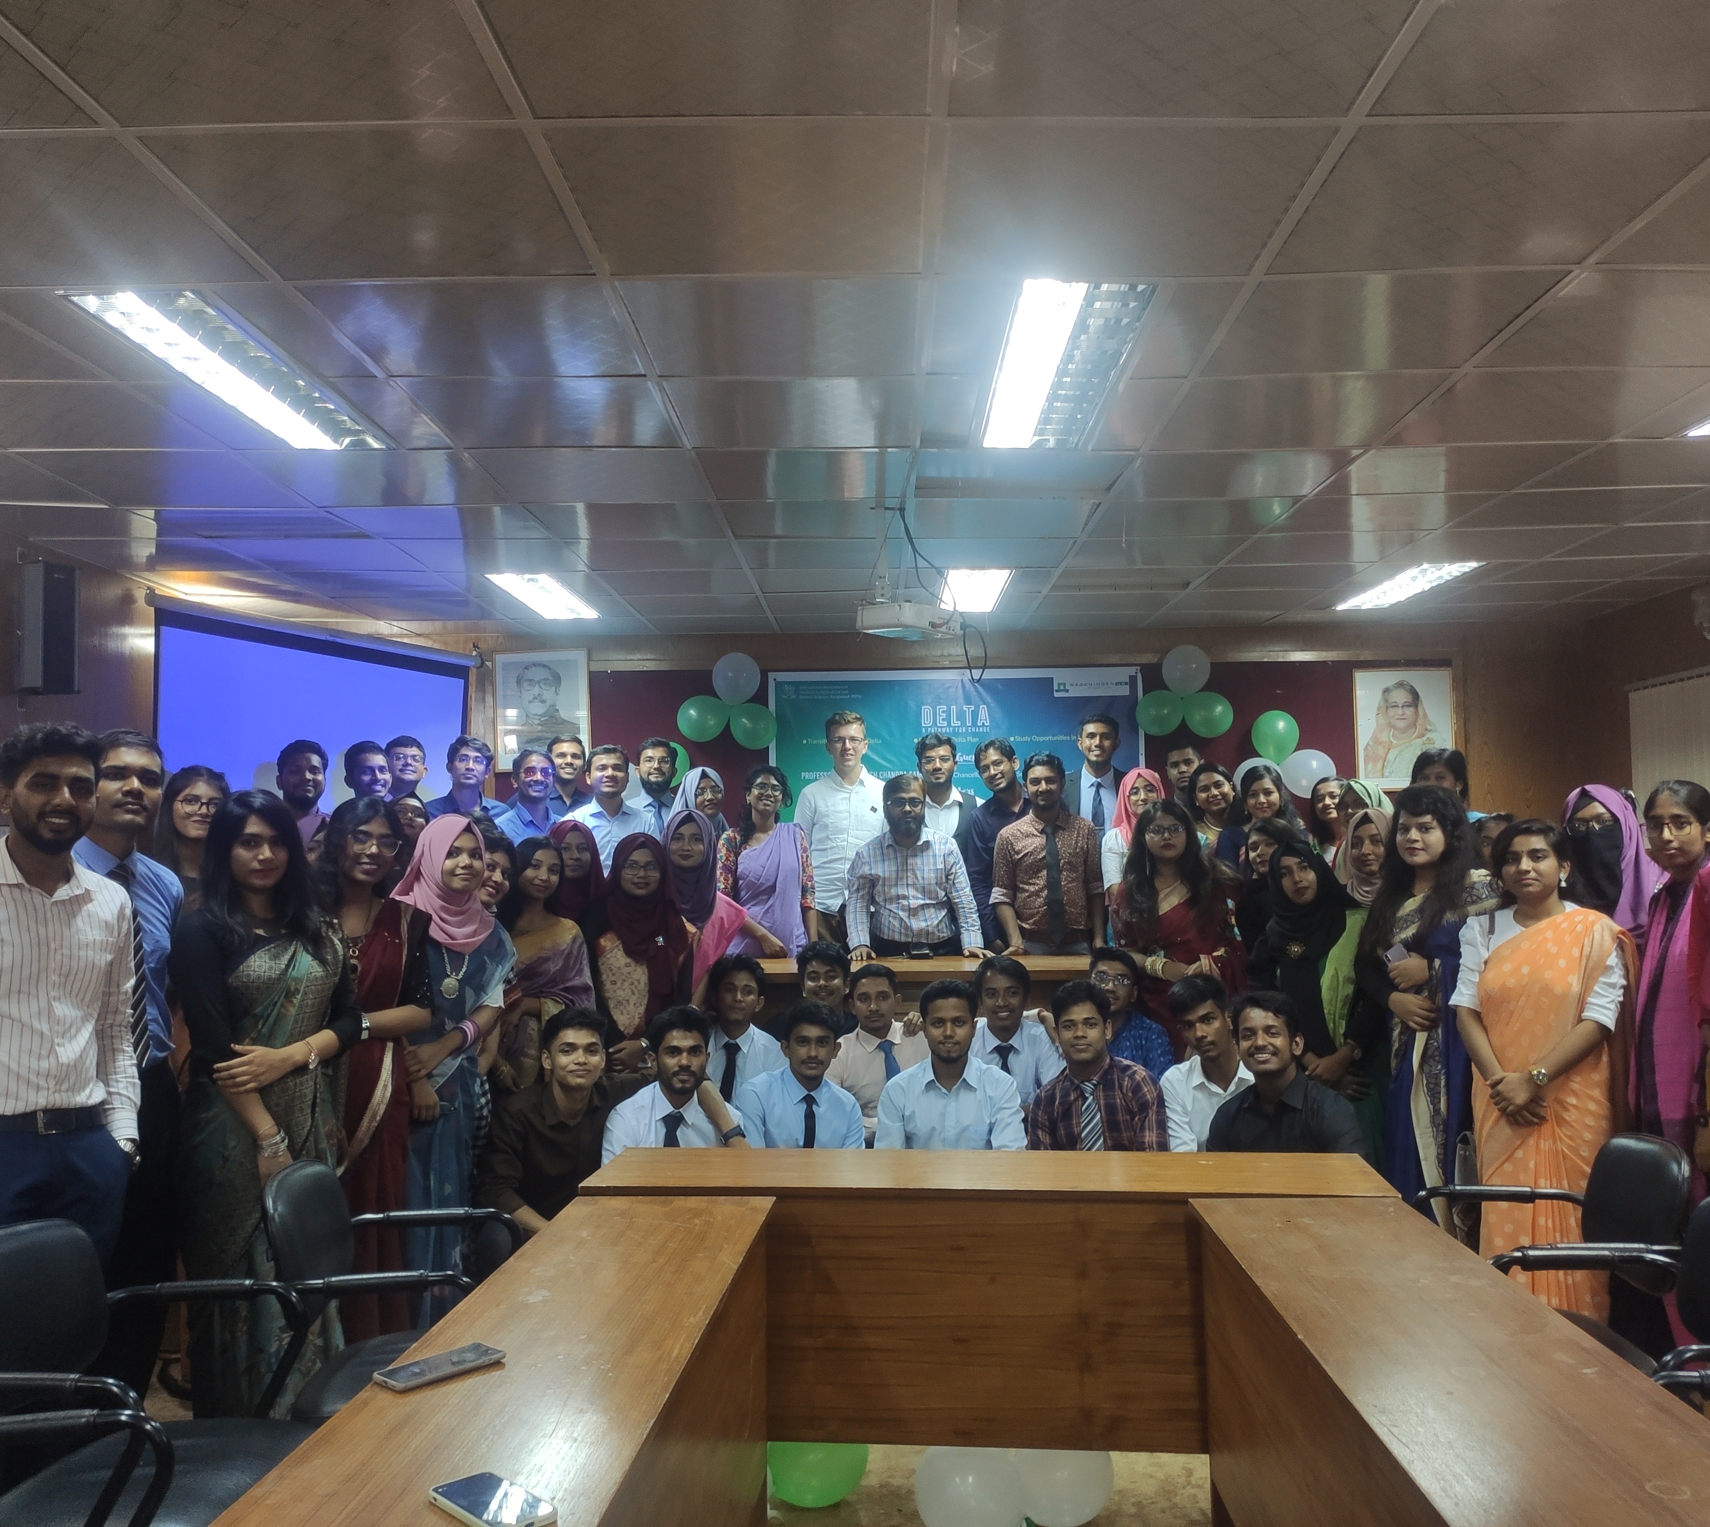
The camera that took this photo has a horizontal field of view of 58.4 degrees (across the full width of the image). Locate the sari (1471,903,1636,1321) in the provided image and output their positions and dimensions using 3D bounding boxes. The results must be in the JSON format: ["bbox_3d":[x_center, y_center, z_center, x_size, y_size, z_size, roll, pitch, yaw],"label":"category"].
[{"bbox_3d":[2.016,1.041,4.420,0.460,1.260,0.360,-1,-3,22],"label":"sari"}]

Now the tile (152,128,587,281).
[{"bbox_3d":[-0.769,-0.917,2.529,0.595,0.015,0.595,0,-3,1],"label":"tile"}]

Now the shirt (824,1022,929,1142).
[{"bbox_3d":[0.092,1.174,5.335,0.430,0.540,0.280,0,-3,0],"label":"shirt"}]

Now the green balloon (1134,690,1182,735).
[{"bbox_3d":[1.477,-0.247,7.417,0.240,0.235,0.240,0,-3,1],"label":"green balloon"}]

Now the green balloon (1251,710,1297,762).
[{"bbox_3d":[1.977,-0.131,7.200,0.230,0.260,0.230,0,-3,1],"label":"green balloon"}]

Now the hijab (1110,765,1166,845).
[{"bbox_3d":[1.130,0.179,6.040,0.250,0.340,0.260,0,-3,0],"label":"hijab"}]

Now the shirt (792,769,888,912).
[{"bbox_3d":[-0.035,0.352,6.700,0.480,0.650,0.280,0,-3,2],"label":"shirt"}]

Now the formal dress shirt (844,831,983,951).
[{"bbox_3d":[0.235,0.522,6.200,0.560,0.520,0.360,0,-3,2],"label":"formal dress shirt"}]

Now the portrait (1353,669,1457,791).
[{"bbox_3d":[2.708,-0.165,7.534,0.487,0.605,0.030,0,-3,1],"label":"portrait"}]

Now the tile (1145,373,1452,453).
[{"bbox_3d":[1.069,-0.876,3.758,0.600,0.018,0.600,0,-3,1],"label":"tile"}]

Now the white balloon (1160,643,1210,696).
[{"bbox_3d":[1.592,-0.444,7.340,0.235,0.255,0.235,0,-3,0],"label":"white balloon"}]

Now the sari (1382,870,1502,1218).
[{"bbox_3d":[1.581,0.976,4.126,0.440,1.370,0.360,-2,-3,23],"label":"sari"}]

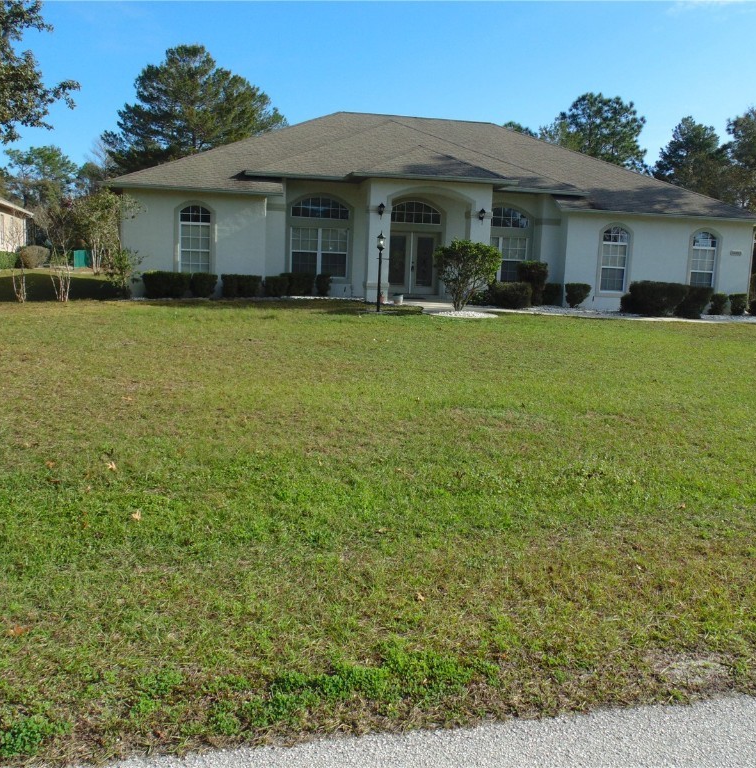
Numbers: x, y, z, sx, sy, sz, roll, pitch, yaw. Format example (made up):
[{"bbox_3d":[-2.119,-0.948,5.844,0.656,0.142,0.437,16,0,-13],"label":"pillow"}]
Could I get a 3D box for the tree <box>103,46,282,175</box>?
[{"bbox_3d":[-11.365,-13.297,48.974,10.600,14.000,10.000,1,8,-12],"label":"tree"}]

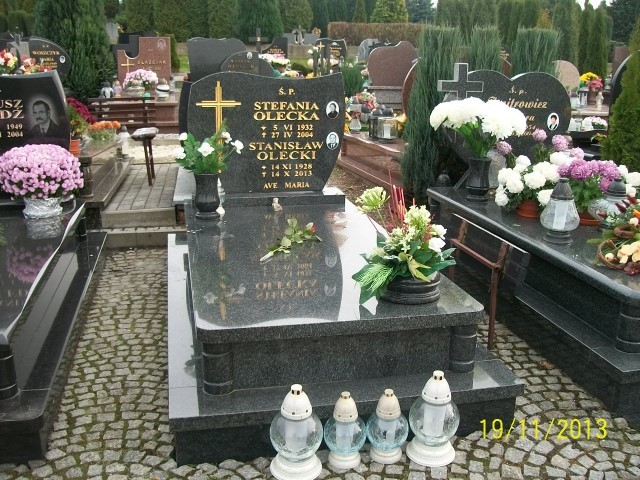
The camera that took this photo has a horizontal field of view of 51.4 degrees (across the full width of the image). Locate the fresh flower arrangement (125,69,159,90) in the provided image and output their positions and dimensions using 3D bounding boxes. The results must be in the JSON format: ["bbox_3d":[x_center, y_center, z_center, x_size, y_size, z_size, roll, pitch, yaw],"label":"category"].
[{"bbox_3d":[-2.695,-2.393,10.050,0.500,0.380,0.460,-2,15,-12],"label":"fresh flower arrangement"}]

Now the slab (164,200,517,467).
[{"bbox_3d":[-0.120,0.223,3.394,1.270,0.448,2.369,-2,15,-12],"label":"slab"}]

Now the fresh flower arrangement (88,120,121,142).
[{"bbox_3d":[-2.137,-1.076,6.600,0.300,0.190,0.260,-2,15,-12],"label":"fresh flower arrangement"}]

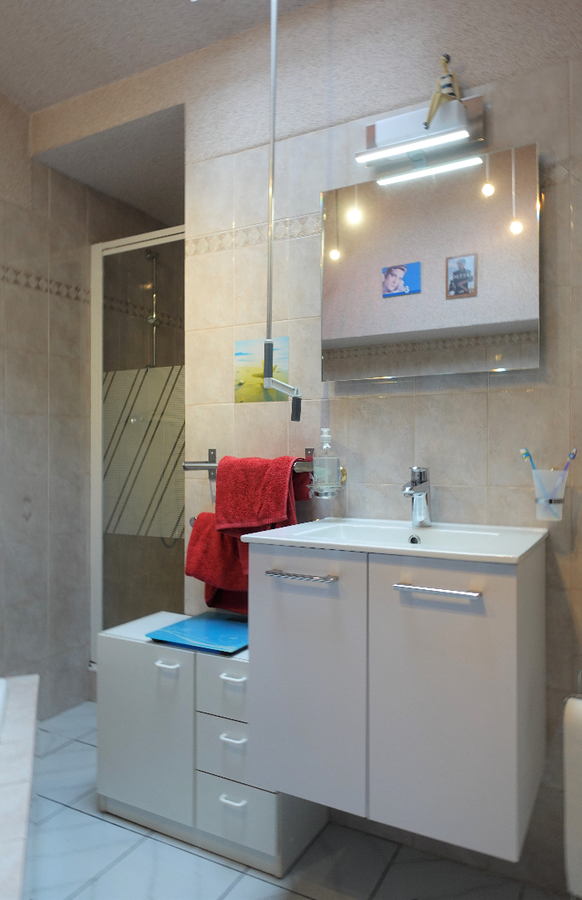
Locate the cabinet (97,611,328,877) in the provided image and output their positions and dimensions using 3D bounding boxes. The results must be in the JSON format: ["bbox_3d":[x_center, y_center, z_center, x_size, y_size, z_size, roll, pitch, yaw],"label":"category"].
[{"bbox_3d":[-0.239,0.826,1.795,0.624,0.536,0.303,0,-1,28],"label":"cabinet"}]

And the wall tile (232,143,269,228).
[{"bbox_3d":[-0.095,-0.842,1.905,0.197,0.248,0.010,0,0,28],"label":"wall tile"}]

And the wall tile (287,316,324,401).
[{"bbox_3d":[0.080,-0.279,1.818,0.198,0.251,0.010,0,0,29],"label":"wall tile"}]

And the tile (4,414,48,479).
[{"bbox_3d":[-1.070,-0.023,2.431,0.012,0.253,0.210,0,0,27],"label":"tile"}]

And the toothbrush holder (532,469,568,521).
[{"bbox_3d":[0.624,0.108,1.446,0.081,0.122,0.085,0,0,29],"label":"toothbrush holder"}]

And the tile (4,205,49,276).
[{"bbox_3d":[-1.040,-0.834,2.365,0.010,0.248,0.197,0,0,28],"label":"tile"}]

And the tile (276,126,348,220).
[{"bbox_3d":[0.082,-0.847,1.831,0.200,0.253,0.012,0,0,27],"label":"tile"}]

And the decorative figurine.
[{"bbox_3d":[0.388,-0.905,1.522,0.060,0.210,0.105,0,-1,40],"label":"decorative figurine"}]

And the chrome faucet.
[{"bbox_3d":[0.319,0.119,1.527,0.050,0.152,0.150,0,-1,28],"label":"chrome faucet"}]

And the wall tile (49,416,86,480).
[{"bbox_3d":[-0.943,-0.019,2.542,0.010,0.248,0.197,0,0,28],"label":"wall tile"}]

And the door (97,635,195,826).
[{"bbox_3d":[-0.432,0.823,1.790,0.368,0.490,0.018,0,0,27],"label":"door"}]

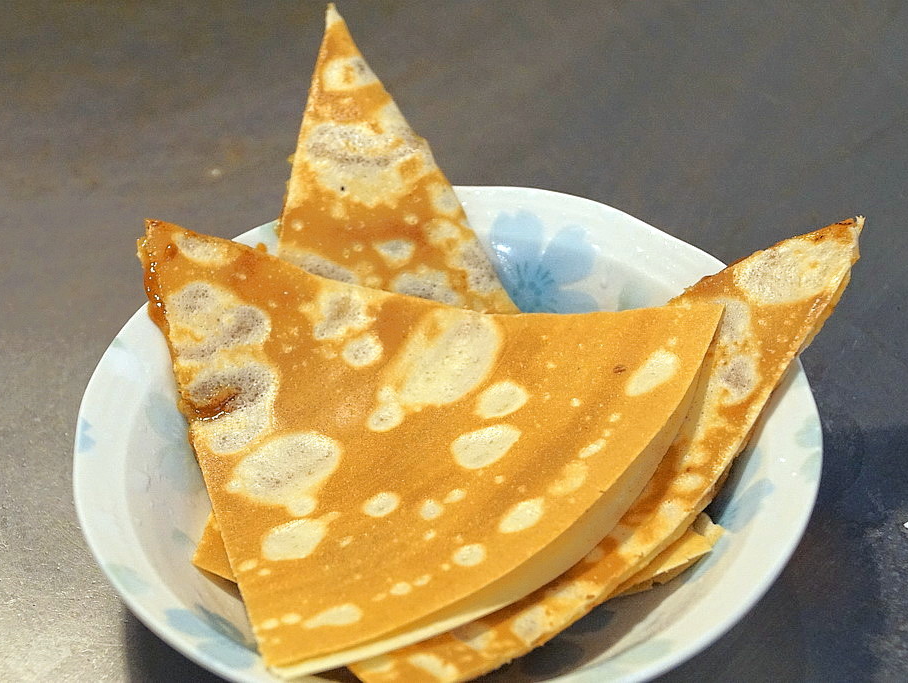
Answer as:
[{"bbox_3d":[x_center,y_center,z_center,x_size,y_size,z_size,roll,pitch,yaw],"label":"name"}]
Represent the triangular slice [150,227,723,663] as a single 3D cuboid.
[{"bbox_3d":[-0.002,0.027,0.727,0.137,0.024,0.134,1,46,-7],"label":"triangular slice"}]

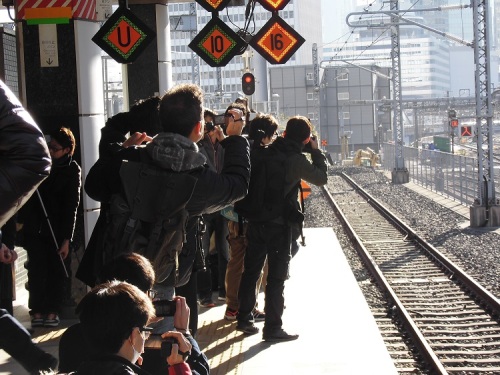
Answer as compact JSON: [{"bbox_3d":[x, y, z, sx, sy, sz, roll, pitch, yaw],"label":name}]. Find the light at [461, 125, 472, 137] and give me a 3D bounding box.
[{"bbox_3d":[5.792,-1.517,31.300,0.330,0.330,0.160,-2,3,5],"label":"light"}]

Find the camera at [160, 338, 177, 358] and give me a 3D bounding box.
[{"bbox_3d":[-0.258,0.509,3.720,0.060,0.070,0.110,-1,3,17],"label":"camera"}]

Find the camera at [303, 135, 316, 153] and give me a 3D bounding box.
[{"bbox_3d":[0.464,-0.343,9.120,0.130,0.100,0.110,-1,3,22],"label":"camera"}]

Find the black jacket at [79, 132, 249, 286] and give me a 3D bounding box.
[{"bbox_3d":[-0.372,0.095,5.030,0.720,0.670,0.460,-2,3,12],"label":"black jacket"}]

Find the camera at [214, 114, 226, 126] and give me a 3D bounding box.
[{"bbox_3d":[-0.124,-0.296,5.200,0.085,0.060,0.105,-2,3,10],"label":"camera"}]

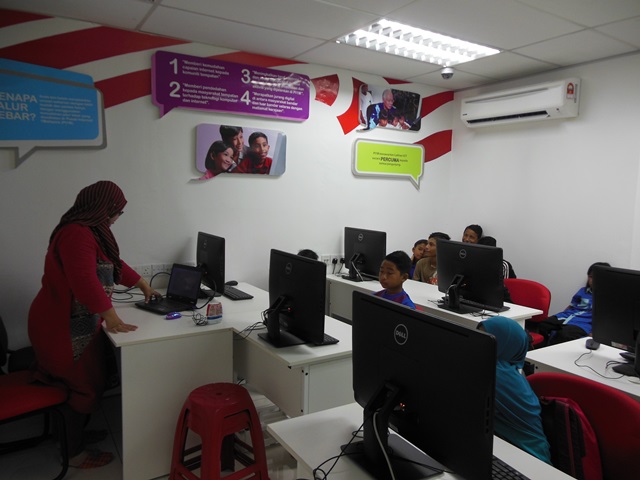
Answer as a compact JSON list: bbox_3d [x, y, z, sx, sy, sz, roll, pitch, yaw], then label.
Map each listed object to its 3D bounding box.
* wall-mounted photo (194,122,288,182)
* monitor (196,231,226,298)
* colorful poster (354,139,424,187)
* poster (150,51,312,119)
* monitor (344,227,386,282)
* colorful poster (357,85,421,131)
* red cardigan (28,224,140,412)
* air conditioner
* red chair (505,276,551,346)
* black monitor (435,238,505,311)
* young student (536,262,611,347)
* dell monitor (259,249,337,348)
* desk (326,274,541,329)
[{"bbox_3d":[-0.638,-0.673,3.716,0.800,0.430,0.050,-3,7,-33],"label":"wall-mounted photo"},{"bbox_3d":[-0.810,0.183,3.361,0.220,0.437,0.575,-3,7,-32],"label":"monitor"},{"bbox_3d":[0.693,-0.722,4.576,0.890,0.450,0.050,-3,7,-33],"label":"colorful poster"},{"bbox_3d":[-0.639,-1.138,3.634,1.290,0.470,0.060,-3,7,-32],"label":"poster"},{"bbox_3d":[0.359,0.133,4.008,0.220,0.450,0.570,-3,7,-33],"label":"monitor"},{"bbox_3d":[0.678,-1.230,4.454,0.785,0.420,0.045,-3,7,-32],"label":"colorful poster"},{"bbox_3d":[-1.306,0.407,2.632,0.560,1.020,0.500,-2,6,-24],"label":"red cardigan"},{"bbox_3d":[1.765,-1.216,4.206,0.220,0.305,1.060,-3,7,-32],"label":"air conditioner"},{"bbox_3d":[1.434,0.735,3.607,0.560,0.840,0.490,-3,7,-32],"label":"red chair"},{"bbox_3d":[0.953,0.242,3.099,0.220,0.441,0.570,-3,7,-32],"label":"black monitor"},{"bbox_3d":[1.820,0.675,3.291,0.640,1.050,0.440,0,6,-11],"label":"young student"},{"bbox_3d":[-0.154,0.300,2.397,0.220,0.438,0.575,-3,7,-32],"label":"dell monitor"},{"bbox_3d":[0.715,0.774,3.679,0.600,0.750,1.830,-3,7,-33],"label":"desk"}]

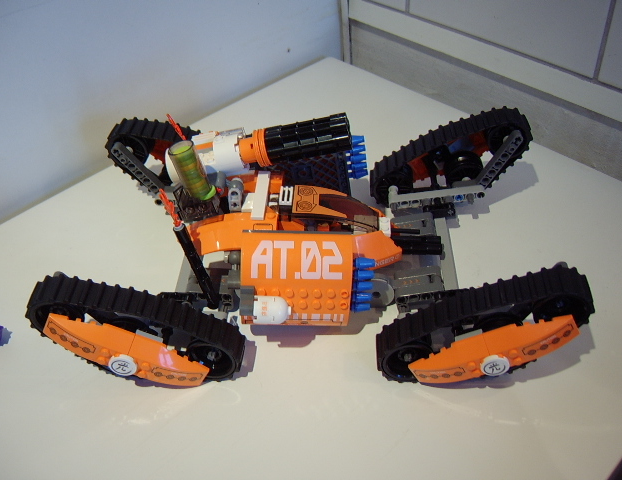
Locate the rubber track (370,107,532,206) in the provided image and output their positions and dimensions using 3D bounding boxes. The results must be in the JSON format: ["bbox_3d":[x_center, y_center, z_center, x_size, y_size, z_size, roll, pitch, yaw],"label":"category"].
[{"bbox_3d":[0.110,-0.058,0.455,0.129,0.069,0.018,-17,45,18],"label":"rubber track"}]

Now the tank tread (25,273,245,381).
[{"bbox_3d":[-0.105,0.059,0.351,0.129,0.069,0.018,13,43,-7],"label":"tank tread"}]

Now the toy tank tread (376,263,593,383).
[{"bbox_3d":[0.101,0.057,0.342,0.129,0.069,0.018,-17,41,13],"label":"toy tank tread"}]

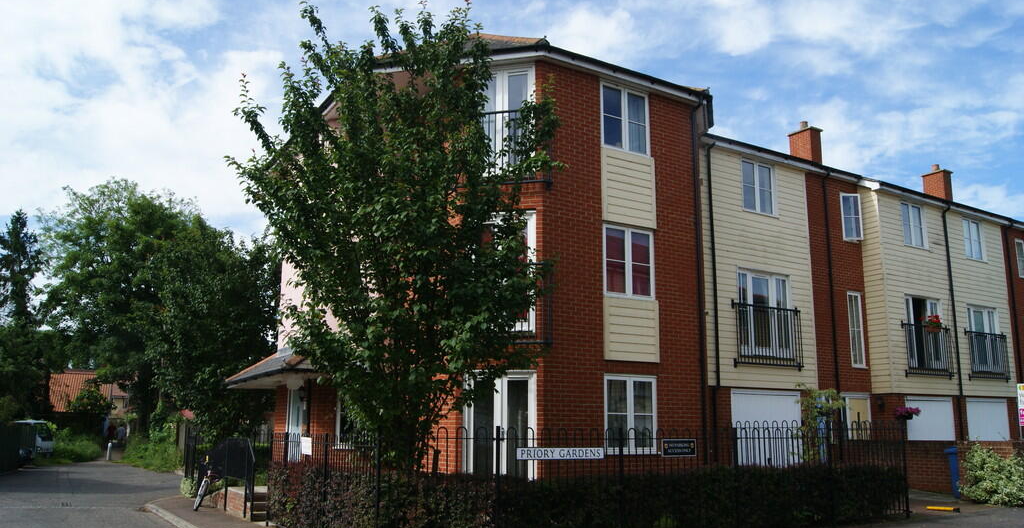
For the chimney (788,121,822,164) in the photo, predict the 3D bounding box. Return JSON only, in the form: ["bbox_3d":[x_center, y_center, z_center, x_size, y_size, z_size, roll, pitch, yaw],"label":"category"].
[{"bbox_3d":[9.962,-3.894,25.984,0.600,1.700,0.980,7,-14,-31],"label":"chimney"}]

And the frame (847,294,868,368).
[{"bbox_3d":[8.808,1.685,19.618,0.580,1.920,0.100,7,-13,-31],"label":"frame"}]

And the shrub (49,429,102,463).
[{"bbox_3d":[-23.793,9.993,42.000,2.700,1.700,2.200,7,-14,-31],"label":"shrub"}]

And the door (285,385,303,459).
[{"bbox_3d":[-4.519,3.486,15.902,0.100,2.070,1.000,7,-14,-31],"label":"door"}]

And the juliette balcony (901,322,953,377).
[{"bbox_3d":[11.258,2.327,20.757,2.150,1.320,0.160,7,-14,-31],"label":"juliette balcony"}]

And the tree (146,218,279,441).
[{"bbox_3d":[-10.190,2.642,26.052,5.300,8.800,5.300,5,-12,-21],"label":"tree"}]

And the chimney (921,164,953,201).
[{"bbox_3d":[17.067,-3.162,30.787,0.700,1.800,0.950,7,-13,-31],"label":"chimney"}]

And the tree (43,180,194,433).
[{"bbox_3d":[-18.801,2.345,36.650,8.300,13.600,8.000,6,-13,-27],"label":"tree"}]

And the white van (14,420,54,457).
[{"bbox_3d":[-25.789,9.454,41.424,1.950,1.950,4.700,7,-14,-31],"label":"white van"}]

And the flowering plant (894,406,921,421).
[{"bbox_3d":[10.171,3.832,19.616,0.650,0.360,0.580,7,-13,-31],"label":"flowering plant"}]

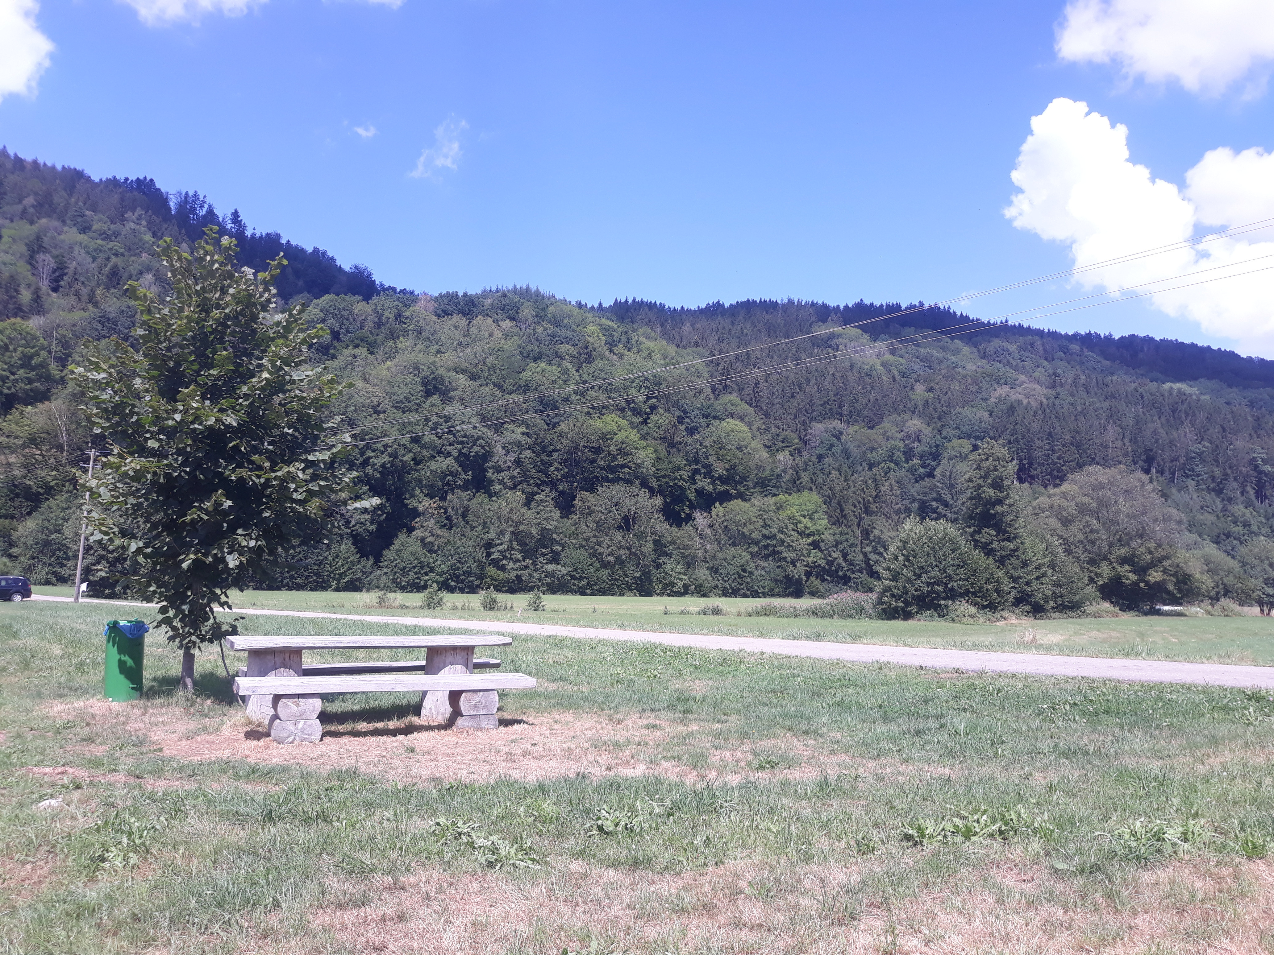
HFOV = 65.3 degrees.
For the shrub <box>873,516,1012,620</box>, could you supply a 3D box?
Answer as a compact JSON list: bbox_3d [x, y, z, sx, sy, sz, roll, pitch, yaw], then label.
[{"bbox_3d":[11.487,3.415,37.358,4.978,3.802,4.600,1,-5,0],"label":"shrub"}]

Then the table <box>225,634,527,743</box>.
[{"bbox_3d":[-2.400,1.868,9.159,2.519,0.761,1.836,4,-6,-26],"label":"table"}]

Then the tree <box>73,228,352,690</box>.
[{"bbox_3d":[-4.892,-0.271,11.452,3.208,5.375,3.000,1,-5,0],"label":"tree"}]

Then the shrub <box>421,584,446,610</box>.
[{"bbox_3d":[-9.255,5.407,45.182,1.176,1.168,1.150,1,-5,0],"label":"shrub"}]

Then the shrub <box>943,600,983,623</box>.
[{"bbox_3d":[11.212,4.628,34.231,1.406,0.782,1.200,1,-5,0],"label":"shrub"}]

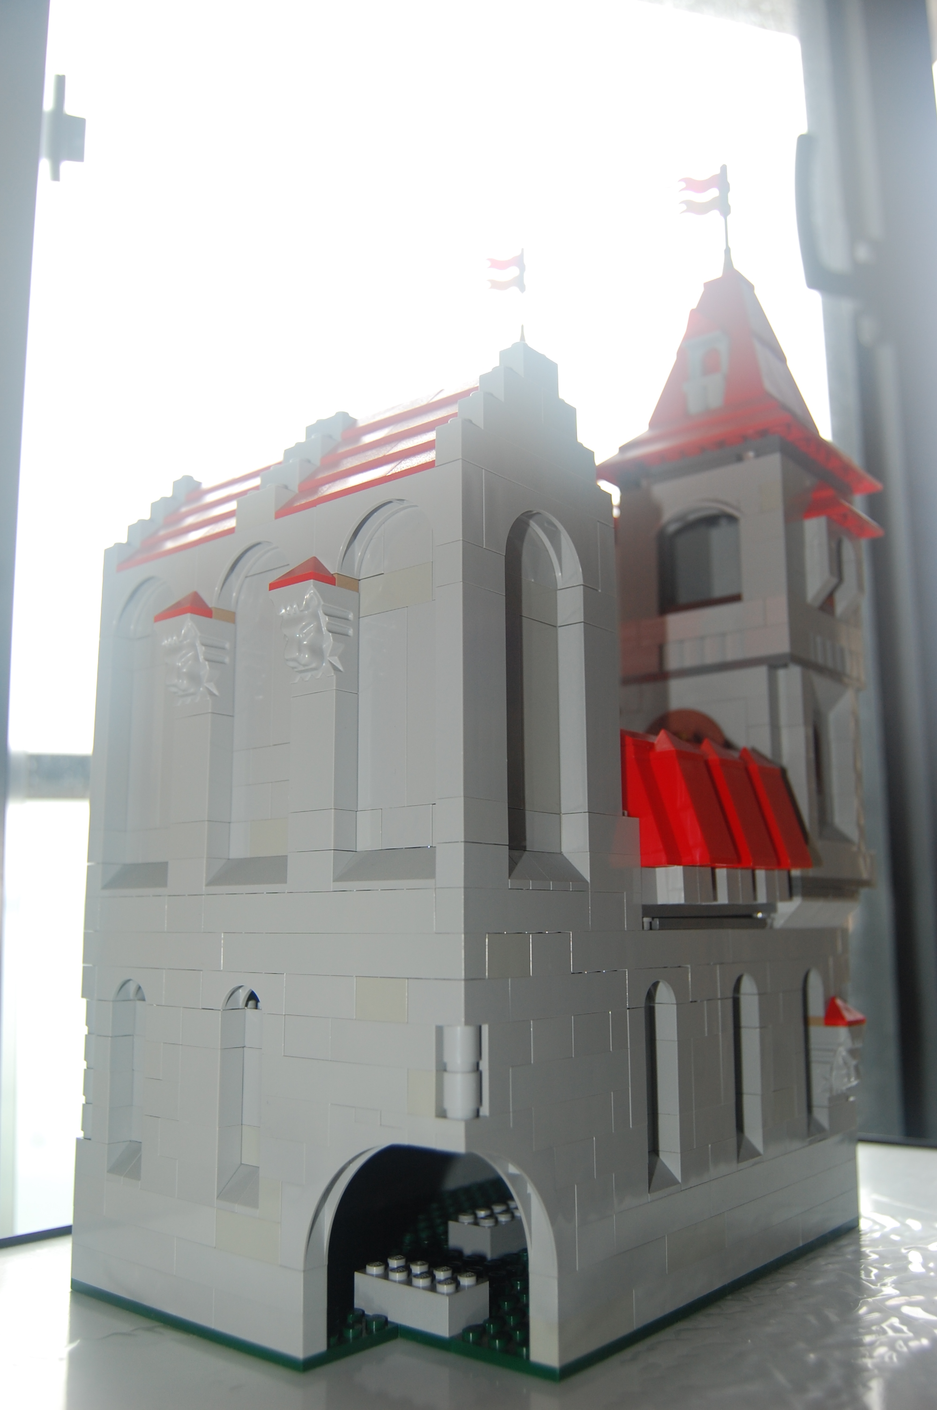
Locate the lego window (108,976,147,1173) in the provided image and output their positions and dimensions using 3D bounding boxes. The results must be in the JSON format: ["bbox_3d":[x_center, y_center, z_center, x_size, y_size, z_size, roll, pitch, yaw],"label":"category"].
[{"bbox_3d":[-0.090,0.101,0.320,0.016,0.053,0.007,-9,-13,39],"label":"lego window"}]

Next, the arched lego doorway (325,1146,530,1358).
[{"bbox_3d":[-0.009,0.121,0.263,0.051,0.050,0.021,-1,-11,6],"label":"arched lego doorway"}]

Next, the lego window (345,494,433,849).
[{"bbox_3d":[-0.017,-0.007,0.275,0.032,0.084,0.008,-9,-14,39],"label":"lego window"}]

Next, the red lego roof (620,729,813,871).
[{"bbox_3d":[0.071,0.027,0.332,0.023,0.038,0.072,-9,-14,39],"label":"red lego roof"}]

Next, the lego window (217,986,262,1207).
[{"bbox_3d":[-0.053,0.094,0.287,0.016,0.051,0.008,-9,-14,39],"label":"lego window"}]

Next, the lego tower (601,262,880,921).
[{"bbox_3d":[0.099,-0.045,0.427,0.082,0.250,0.082,-9,-13,39],"label":"lego tower"}]

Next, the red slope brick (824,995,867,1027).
[{"bbox_3d":[0.124,0.101,0.387,0.008,0.010,0.016,-9,-13,39],"label":"red slope brick"}]

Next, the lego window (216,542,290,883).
[{"bbox_3d":[-0.054,0.002,0.304,0.032,0.090,0.008,-9,-14,39],"label":"lego window"}]

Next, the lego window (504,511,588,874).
[{"bbox_3d":[0.016,-0.002,0.283,0.008,0.090,0.032,-9,-14,39],"label":"lego window"}]

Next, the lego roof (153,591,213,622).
[{"bbox_3d":[-0.078,-0.027,0.322,0.016,0.010,0.008,-9,-13,39],"label":"lego roof"}]

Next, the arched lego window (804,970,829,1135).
[{"bbox_3d":[0.108,0.111,0.377,0.007,0.053,0.016,-9,-13,39],"label":"arched lego window"}]

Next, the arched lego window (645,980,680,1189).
[{"bbox_3d":[0.047,0.096,0.302,0.008,0.051,0.016,-9,-14,39],"label":"arched lego window"}]

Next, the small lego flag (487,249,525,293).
[{"bbox_3d":[0.015,-0.176,0.475,0.016,0.018,0.003,-2,-11,8],"label":"small lego flag"}]

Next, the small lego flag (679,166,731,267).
[{"bbox_3d":[0.091,-0.188,0.457,0.020,0.043,0.004,-3,-11,13],"label":"small lego flag"}]

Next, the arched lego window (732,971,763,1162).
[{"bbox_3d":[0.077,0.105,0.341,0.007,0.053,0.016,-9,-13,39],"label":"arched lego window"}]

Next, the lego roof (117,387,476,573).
[{"bbox_3d":[-0.036,-0.061,0.338,0.128,0.038,0.064,-9,-14,39],"label":"lego roof"}]

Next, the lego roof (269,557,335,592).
[{"bbox_3d":[-0.041,-0.033,0.291,0.016,0.010,0.008,-9,-13,39],"label":"lego roof"}]

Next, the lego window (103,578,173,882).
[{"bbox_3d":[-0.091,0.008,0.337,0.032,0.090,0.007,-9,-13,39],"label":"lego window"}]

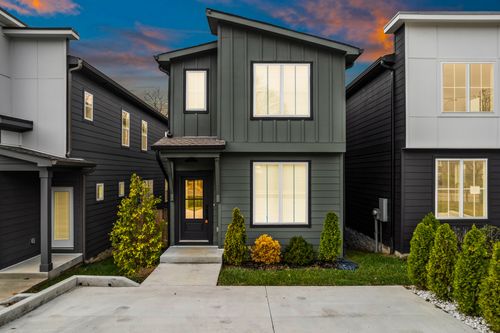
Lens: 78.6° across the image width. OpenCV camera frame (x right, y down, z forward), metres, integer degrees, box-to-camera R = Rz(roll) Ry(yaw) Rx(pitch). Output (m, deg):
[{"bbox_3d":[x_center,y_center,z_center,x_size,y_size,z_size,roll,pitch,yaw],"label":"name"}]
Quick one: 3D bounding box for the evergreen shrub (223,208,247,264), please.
[{"bbox_3d":[-0.370,1.920,8.320,0.660,1.530,0.660,0,-1,-1],"label":"evergreen shrub"}]

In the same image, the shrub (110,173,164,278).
[{"bbox_3d":[-2.700,1.430,7.350,1.280,2.420,1.250,0,-1,-1],"label":"shrub"}]

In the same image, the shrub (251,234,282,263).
[{"bbox_3d":[0.450,2.270,8.350,0.800,0.800,0.780,0,-1,-1],"label":"shrub"}]

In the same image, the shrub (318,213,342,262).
[{"bbox_3d":[2.200,1.950,8.420,0.620,1.380,0.620,0,-1,-1],"label":"shrub"}]

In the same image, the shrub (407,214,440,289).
[{"bbox_3d":[3.620,1.860,6.420,0.680,1.420,0.680,0,-1,-1],"label":"shrub"}]

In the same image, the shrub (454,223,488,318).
[{"bbox_3d":[3.630,1.680,5.030,0.620,1.450,0.600,0,-1,-1],"label":"shrub"}]

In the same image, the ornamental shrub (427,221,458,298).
[{"bbox_3d":[3.620,1.760,5.750,0.640,1.410,0.640,0,-1,-1],"label":"ornamental shrub"}]

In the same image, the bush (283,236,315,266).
[{"bbox_3d":[1.340,2.310,8.350,0.800,0.800,0.780,0,-1,-1],"label":"bush"}]

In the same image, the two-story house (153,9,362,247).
[{"bbox_3d":[0.050,-0.740,13.700,5.900,6.900,10.800,0,-1,-1],"label":"two-story house"}]

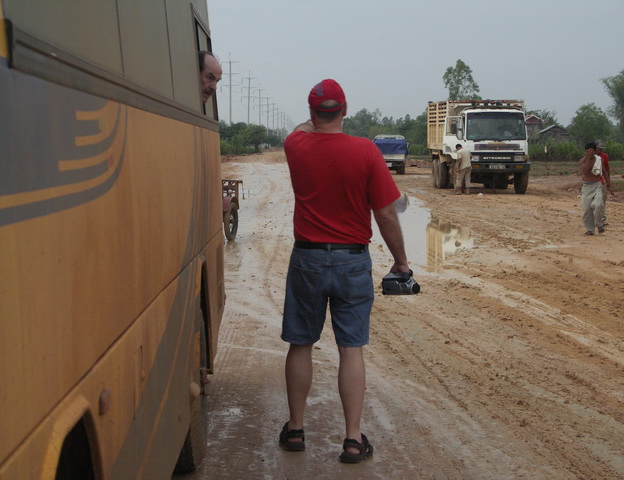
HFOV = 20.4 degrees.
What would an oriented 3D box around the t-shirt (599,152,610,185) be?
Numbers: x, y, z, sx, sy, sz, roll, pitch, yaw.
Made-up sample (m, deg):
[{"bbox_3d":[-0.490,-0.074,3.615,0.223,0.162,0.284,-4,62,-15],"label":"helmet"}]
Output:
[{"bbox_3d":[5.400,-1.330,32.500,0.440,0.600,0.280,1,3,25],"label":"t-shirt"}]

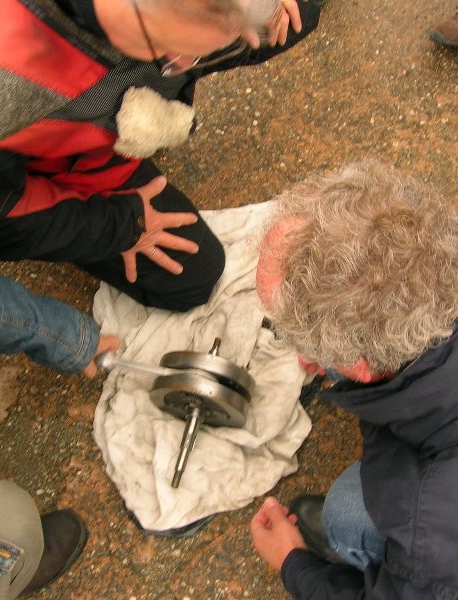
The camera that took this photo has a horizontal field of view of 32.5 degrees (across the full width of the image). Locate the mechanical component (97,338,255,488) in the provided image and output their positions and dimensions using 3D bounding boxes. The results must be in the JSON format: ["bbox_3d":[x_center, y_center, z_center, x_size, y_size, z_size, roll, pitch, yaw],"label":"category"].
[{"bbox_3d":[-0.124,0.198,1.537,0.324,0.195,0.308,13,65,6],"label":"mechanical component"}]

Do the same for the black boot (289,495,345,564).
[{"bbox_3d":[0.233,0.467,1.472,0.290,0.105,0.105,37,70,16],"label":"black boot"}]

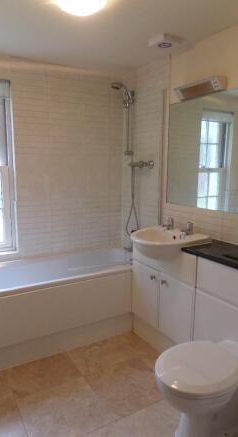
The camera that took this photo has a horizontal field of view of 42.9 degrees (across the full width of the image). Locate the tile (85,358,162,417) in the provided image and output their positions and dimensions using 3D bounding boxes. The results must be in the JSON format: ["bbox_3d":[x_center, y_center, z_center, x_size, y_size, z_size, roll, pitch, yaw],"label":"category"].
[{"bbox_3d":[0.080,1.019,1.862,0.420,0.010,0.400,-5,11,-30],"label":"tile"}]

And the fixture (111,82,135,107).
[{"bbox_3d":[0.039,-1.089,2.650,0.200,0.200,0.085,-5,11,-30],"label":"fixture"}]

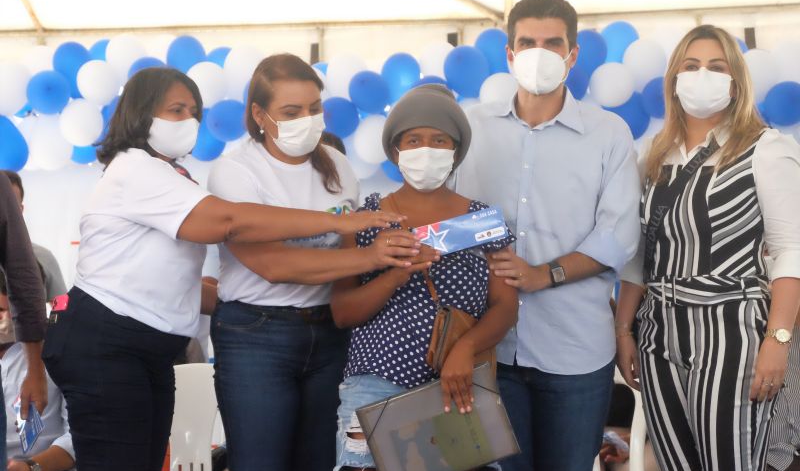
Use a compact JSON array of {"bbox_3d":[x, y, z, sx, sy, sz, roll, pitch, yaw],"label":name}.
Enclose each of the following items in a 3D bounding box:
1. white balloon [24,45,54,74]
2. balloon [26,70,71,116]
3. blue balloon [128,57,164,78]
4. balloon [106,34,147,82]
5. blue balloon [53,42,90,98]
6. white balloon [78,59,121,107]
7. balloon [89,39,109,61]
[{"bbox_3d":[-1.716,-0.807,8.000,0.187,0.206,0.210,-1,-3,0],"label":"white balloon"},{"bbox_3d":[-1.622,-0.656,7.700,0.203,0.203,0.230,-1,-3,0],"label":"balloon"},{"bbox_3d":[-1.185,-0.740,7.850,0.193,0.207,0.210,-1,-3,0],"label":"blue balloon"},{"bbox_3d":[-1.197,-0.773,7.295,0.182,0.219,0.191,0,-4,0],"label":"balloon"},{"bbox_3d":[-1.563,-0.787,7.950,0.186,0.277,0.200,-1,-3,0],"label":"blue balloon"},{"bbox_3d":[-1.400,-0.712,7.750,0.205,0.214,0.230,-1,-3,0],"label":"white balloon"},{"bbox_3d":[-1.298,-0.773,7.447,0.188,0.206,0.197,0,-4,0],"label":"balloon"}]

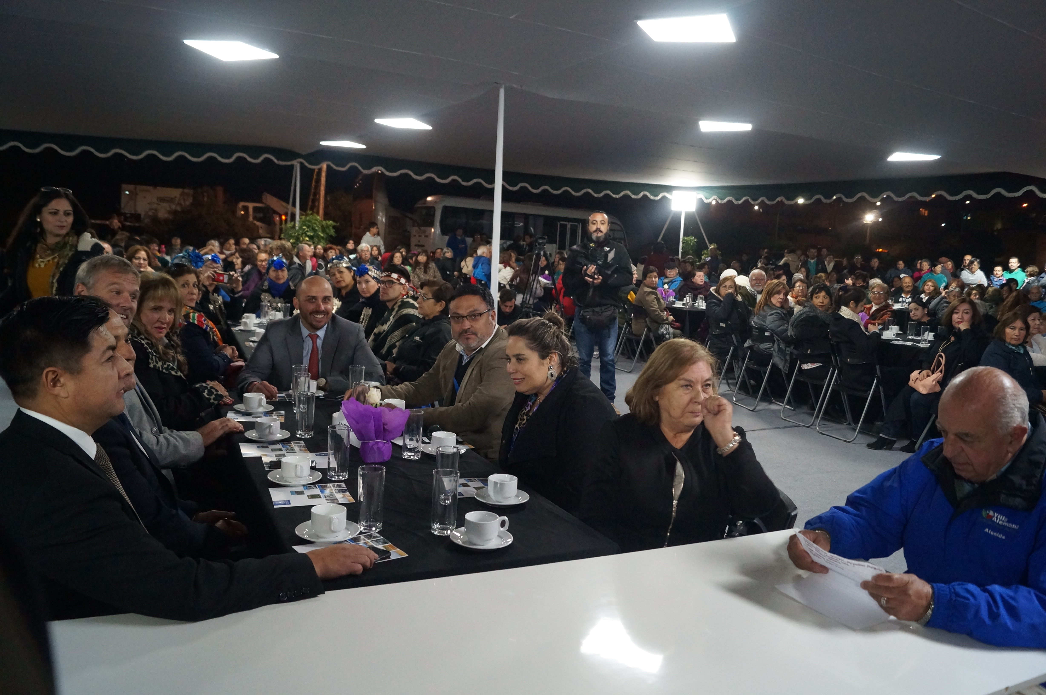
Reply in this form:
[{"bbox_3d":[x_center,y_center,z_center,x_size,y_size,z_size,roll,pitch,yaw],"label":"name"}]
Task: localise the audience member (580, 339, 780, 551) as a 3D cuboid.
[{"bbox_3d":[0.366,0.604,2.083,0.600,1.250,0.780,8,10,32],"label":"audience member"}]

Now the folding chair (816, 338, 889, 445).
[{"bbox_3d":[2.835,0.339,6.611,0.480,0.790,0.450,-1,9,-25],"label":"folding chair"}]

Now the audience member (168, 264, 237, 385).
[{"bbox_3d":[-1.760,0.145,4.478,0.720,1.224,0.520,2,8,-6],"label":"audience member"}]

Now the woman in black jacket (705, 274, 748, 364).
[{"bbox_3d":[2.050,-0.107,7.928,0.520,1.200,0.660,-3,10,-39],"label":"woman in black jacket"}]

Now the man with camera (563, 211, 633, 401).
[{"bbox_3d":[0.657,-0.313,6.821,0.600,1.730,0.420,4,8,7],"label":"man with camera"}]

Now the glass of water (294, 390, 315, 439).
[{"bbox_3d":[-0.736,0.227,2.647,0.064,0.147,0.064,3,8,0],"label":"glass of water"}]

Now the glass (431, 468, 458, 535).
[{"bbox_3d":[-0.184,0.364,1.850,0.064,0.147,0.064,3,8,0],"label":"glass"}]

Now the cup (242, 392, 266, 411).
[{"bbox_3d":[-1.008,0.208,2.960,0.100,0.058,0.080,7,9,26],"label":"cup"}]

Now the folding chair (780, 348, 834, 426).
[{"bbox_3d":[2.584,0.243,6.844,0.480,0.810,0.450,-1,9,-28],"label":"folding chair"}]

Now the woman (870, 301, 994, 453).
[{"bbox_3d":[3.245,0.184,6.177,0.820,1.173,0.500,-1,9,-28],"label":"woman"}]

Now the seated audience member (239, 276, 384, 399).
[{"bbox_3d":[-0.962,0.296,3.645,0.620,1.230,0.750,0,8,-19],"label":"seated audience member"}]

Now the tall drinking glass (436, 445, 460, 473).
[{"bbox_3d":[-0.217,0.362,2.243,0.067,0.150,0.067,3,8,0],"label":"tall drinking glass"}]

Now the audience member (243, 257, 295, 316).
[{"bbox_3d":[-1.898,-0.086,6.114,0.530,1.220,0.720,0,9,-21],"label":"audience member"}]

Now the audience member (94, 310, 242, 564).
[{"bbox_3d":[-0.984,0.513,2.140,0.800,1.260,0.560,0,9,-22],"label":"audience member"}]

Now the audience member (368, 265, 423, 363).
[{"bbox_3d":[-0.942,0.103,4.960,0.720,1.255,0.520,-2,9,-30],"label":"audience member"}]

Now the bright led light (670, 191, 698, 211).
[{"bbox_3d":[2.952,-2.669,14.300,0.480,0.380,0.150,4,8,7],"label":"bright led light"}]

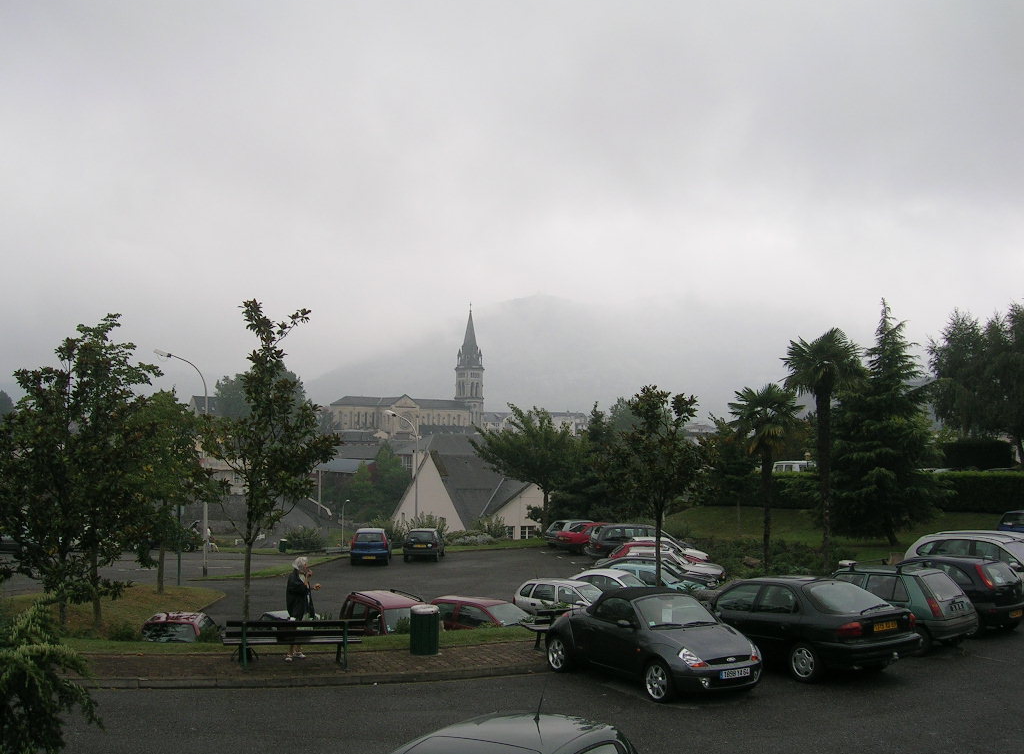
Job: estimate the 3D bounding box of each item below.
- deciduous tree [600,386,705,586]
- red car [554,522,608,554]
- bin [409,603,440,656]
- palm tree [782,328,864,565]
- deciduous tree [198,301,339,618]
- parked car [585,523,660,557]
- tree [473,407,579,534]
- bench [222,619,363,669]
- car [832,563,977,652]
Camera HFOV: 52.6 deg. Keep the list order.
[{"bbox_3d":[2.830,2.500,20.800,2.100,4.600,2.100,0,-3,0],"label":"deciduous tree"},{"bbox_3d":[4.014,7.911,51.050,1.700,1.400,4.200,-4,-6,42],"label":"red car"},{"bbox_3d":[-1.446,4.259,17.367,0.470,0.770,0.470,0,-3,0],"label":"bin"},{"bbox_3d":[7.820,1.780,26.000,2.100,6.000,2.100,0,-3,0],"label":"palm tree"},{"bbox_3d":[-4.374,1.689,18.600,2.350,5.963,2.300,0,-3,0],"label":"deciduous tree"},{"bbox_3d":[5.675,7.538,47.257,4.400,1.580,1.740,2,-4,-22],"label":"parked car"},{"bbox_3d":[0.868,5.266,58.000,6.200,7.338,6.000,0,-3,0],"label":"tree"},{"bbox_3d":[-3.496,4.278,16.718,2.200,0.800,0.620,1,-3,-9],"label":"bench"},{"bbox_3d":[6.477,4.166,19.094,1.590,1.430,3.620,3,-6,-41],"label":"car"}]

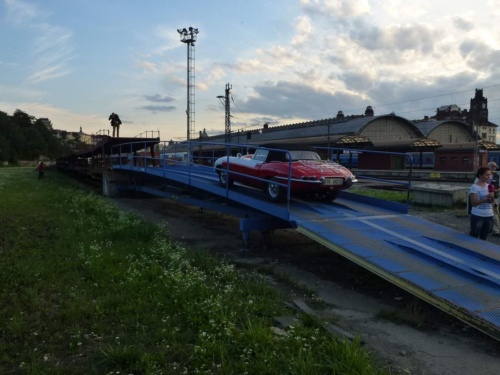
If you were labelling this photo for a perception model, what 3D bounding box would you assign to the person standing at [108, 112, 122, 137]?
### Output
[{"bbox_3d":[-8.906,-4.111,26.823,0.820,1.687,0.500,-1,3,-12],"label":"person standing"}]

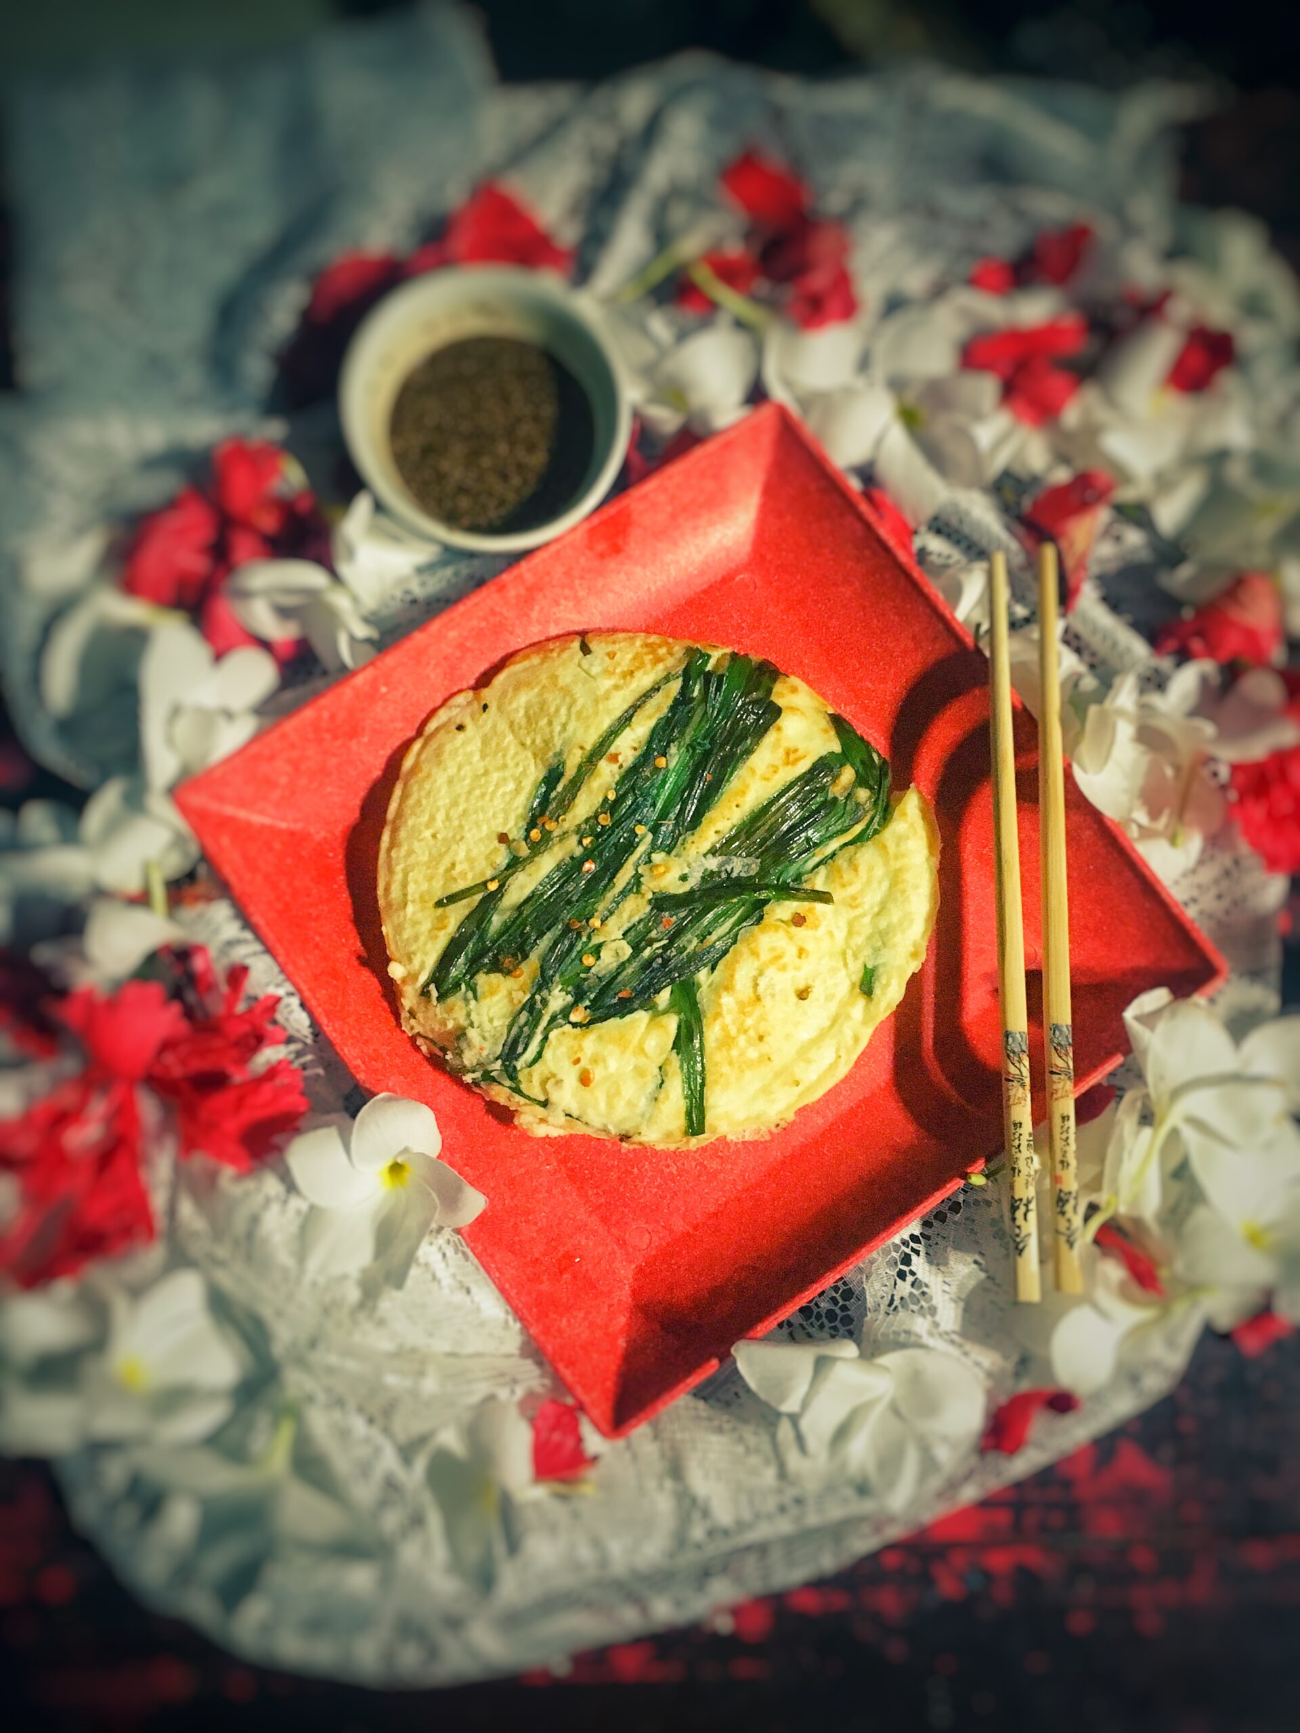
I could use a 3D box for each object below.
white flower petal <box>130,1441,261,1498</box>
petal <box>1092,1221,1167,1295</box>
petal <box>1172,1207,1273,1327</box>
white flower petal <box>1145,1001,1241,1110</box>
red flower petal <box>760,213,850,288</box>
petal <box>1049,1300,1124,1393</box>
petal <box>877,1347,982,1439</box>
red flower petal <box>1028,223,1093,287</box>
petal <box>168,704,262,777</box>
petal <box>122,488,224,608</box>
[{"bbox_3d":[-0.135,0.179,0.430,0.040,0.013,0.014,9,78,0],"label":"white flower petal"},{"bbox_3d":[0.151,0.123,0.457,0.011,0.013,0.029,-40,81,-9],"label":"petal"},{"bbox_3d":[0.176,0.122,0.445,0.033,0.015,0.026,-27,80,-8],"label":"petal"},{"bbox_3d":[0.168,0.059,0.451,0.028,0.014,0.034,10,79,0],"label":"white flower petal"},{"bbox_3d":[0.055,-0.217,0.511,0.032,0.014,0.030,5,78,-1],"label":"red flower petal"},{"bbox_3d":[0.132,0.145,0.438,0.022,0.011,0.028,18,88,2],"label":"petal"},{"bbox_3d":[0.084,0.157,0.432,0.032,0.013,0.026,17,78,2],"label":"petal"},{"bbox_3d":[0.148,-0.220,0.523,0.019,0.013,0.029,36,79,6],"label":"red flower petal"},{"bbox_3d":[-0.140,-0.040,0.468,0.029,0.013,0.025,0,79,-2],"label":"petal"},{"bbox_3d":[-0.159,-0.105,0.482,0.025,0.018,0.040,25,78,3],"label":"petal"}]

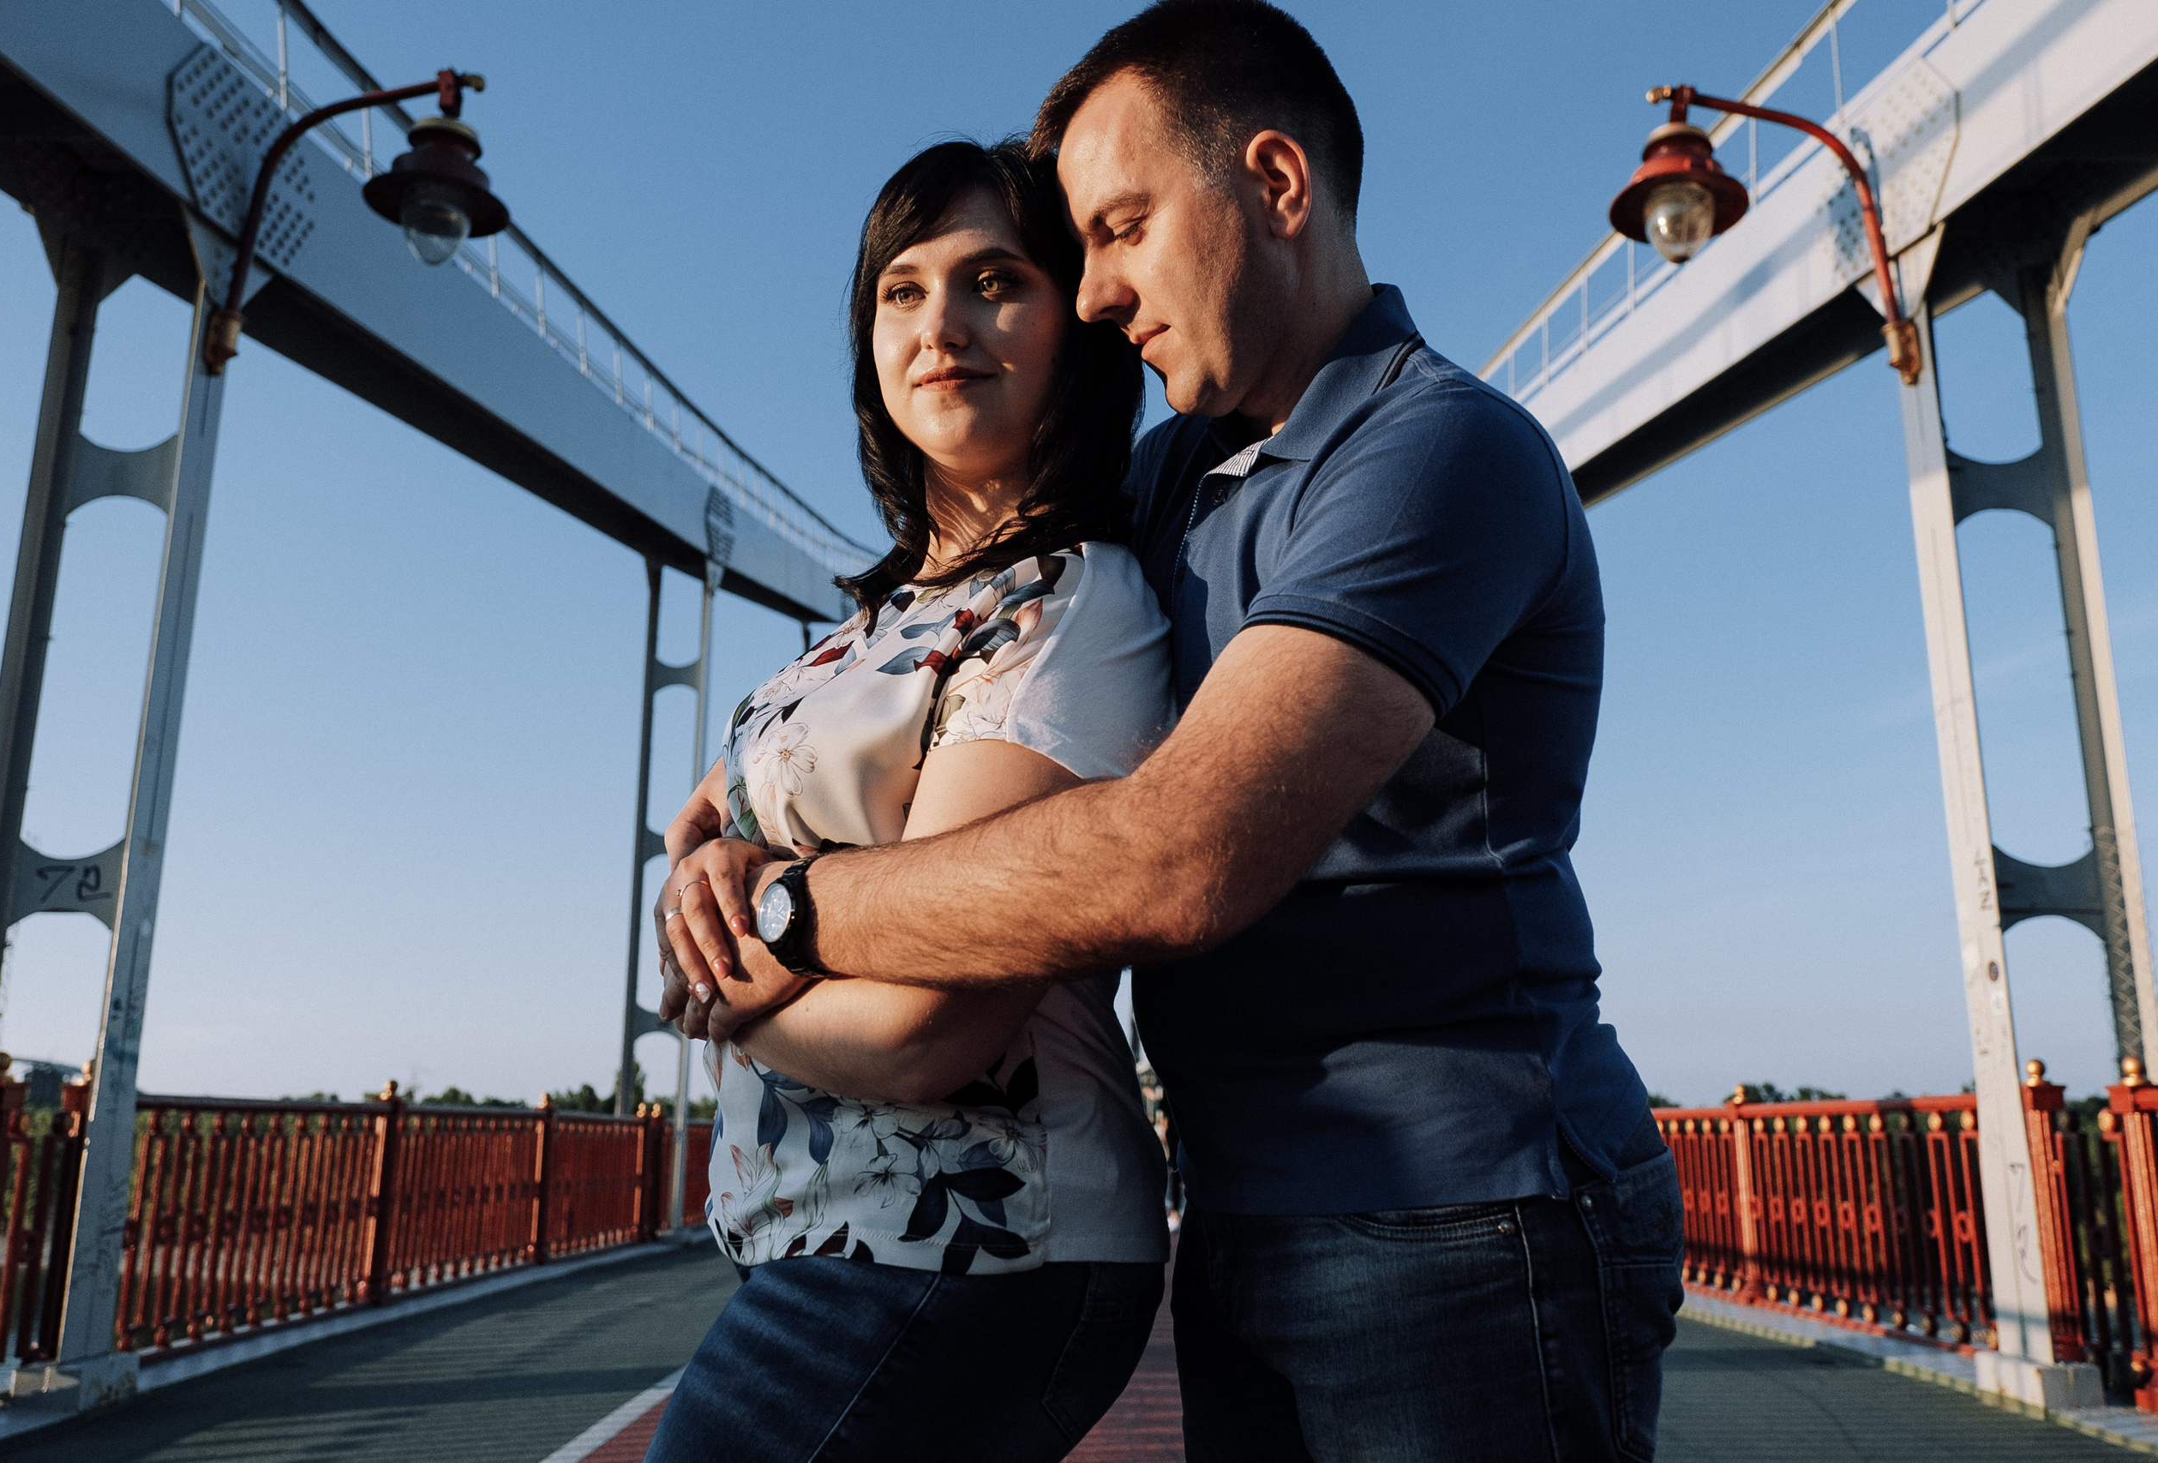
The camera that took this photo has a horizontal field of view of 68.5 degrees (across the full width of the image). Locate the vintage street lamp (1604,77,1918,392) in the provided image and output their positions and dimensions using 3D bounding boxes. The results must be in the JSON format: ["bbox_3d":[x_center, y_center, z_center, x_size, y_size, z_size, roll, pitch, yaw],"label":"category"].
[{"bbox_3d":[3.057,-2.267,7.167,1.271,1.487,0.601,0,-13,0],"label":"vintage street lamp"}]

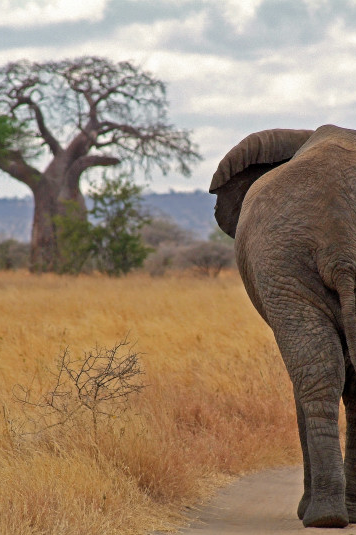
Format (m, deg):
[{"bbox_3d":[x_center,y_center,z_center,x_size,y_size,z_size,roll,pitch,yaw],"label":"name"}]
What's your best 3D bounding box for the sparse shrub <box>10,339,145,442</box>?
[{"bbox_3d":[-0.904,1.155,60.000,1.220,1.040,1.050,0,0,0],"label":"sparse shrub"}]

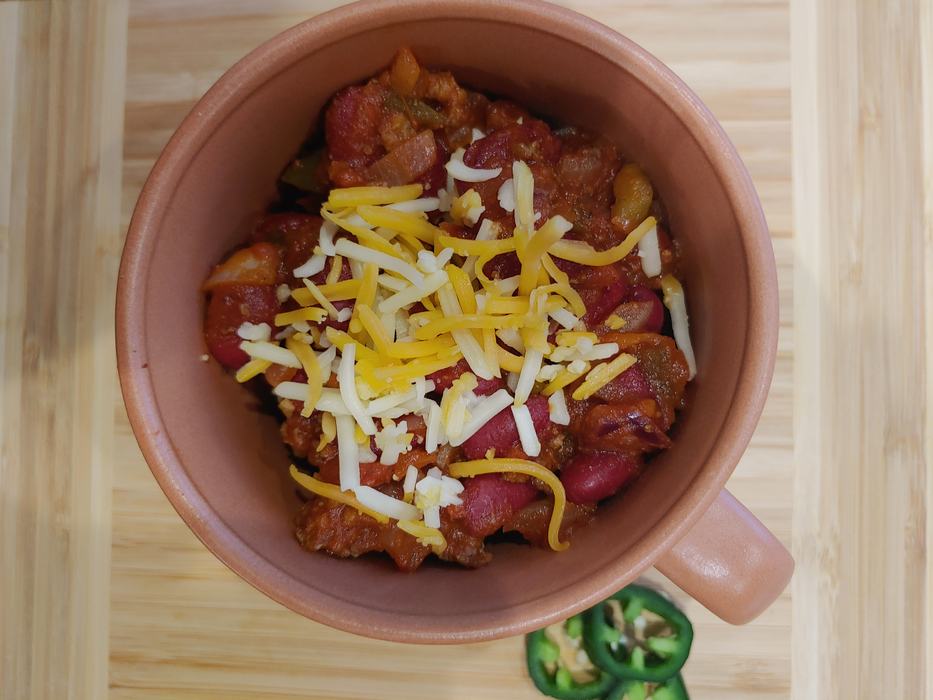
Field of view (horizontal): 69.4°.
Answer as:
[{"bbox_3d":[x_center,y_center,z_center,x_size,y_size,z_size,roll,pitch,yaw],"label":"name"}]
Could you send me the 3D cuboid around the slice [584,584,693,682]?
[{"bbox_3d":[0.047,0.077,0.184,0.028,0.006,0.025,0,84,-4],"label":"slice"}]

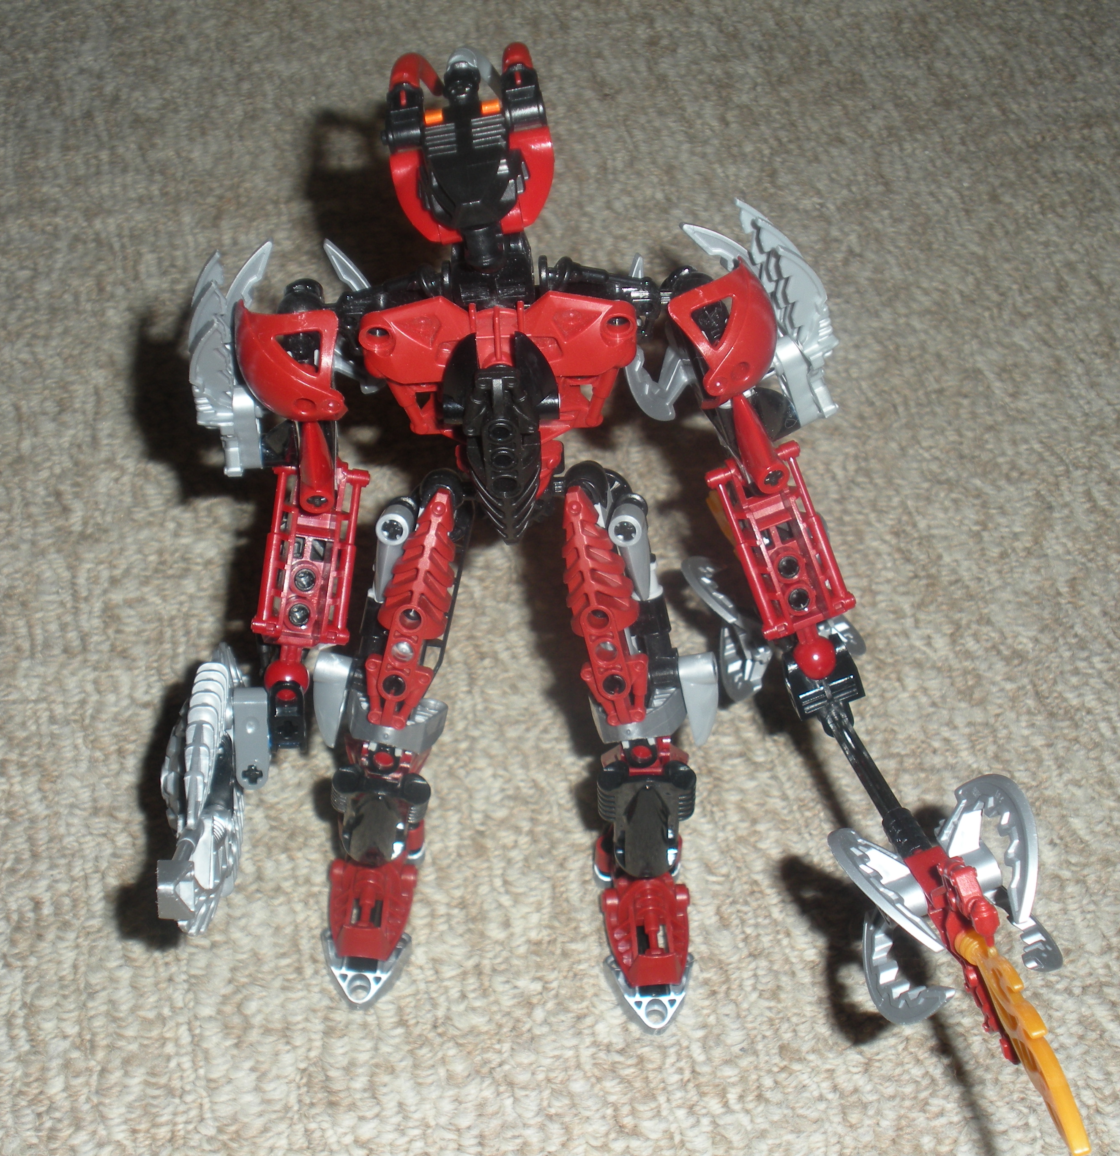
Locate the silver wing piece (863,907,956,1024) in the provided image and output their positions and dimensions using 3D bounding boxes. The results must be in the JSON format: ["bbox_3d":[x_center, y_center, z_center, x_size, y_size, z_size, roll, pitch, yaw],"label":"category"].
[{"bbox_3d":[0.080,0.087,0.447,0.021,0.010,0.029,-34,53,11],"label":"silver wing piece"}]

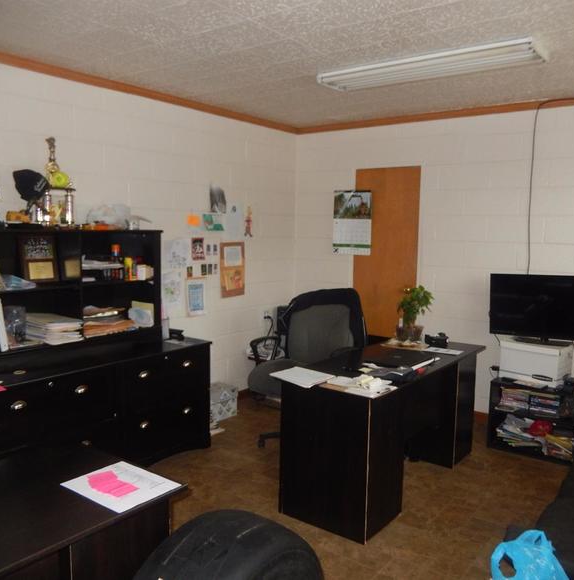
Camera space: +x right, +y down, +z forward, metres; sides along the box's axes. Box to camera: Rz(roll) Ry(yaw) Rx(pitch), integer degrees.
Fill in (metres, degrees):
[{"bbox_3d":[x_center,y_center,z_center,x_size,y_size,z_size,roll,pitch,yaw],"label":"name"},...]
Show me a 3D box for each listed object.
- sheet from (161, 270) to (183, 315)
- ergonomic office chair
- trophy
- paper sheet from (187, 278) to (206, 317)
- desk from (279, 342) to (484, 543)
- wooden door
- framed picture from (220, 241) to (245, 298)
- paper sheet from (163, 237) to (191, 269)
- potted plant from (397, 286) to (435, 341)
[{"bbox_3d":[-0.885,0.011,4.292,0.010,0.295,0.210,6,8,38],"label":"sheet"},{"bbox_3d":[0.134,0.545,4.036,0.660,1.060,0.720,5,8,33],"label":"ergonomic office chair"},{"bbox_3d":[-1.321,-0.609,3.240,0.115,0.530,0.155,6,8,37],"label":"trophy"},{"bbox_3d":[-0.706,0.058,4.391,0.010,0.290,0.210,6,8,37],"label":"paper sheet"},{"bbox_3d":[0.629,0.786,3.423,0.607,0.745,1.535,6,8,38],"label":"desk"},{"bbox_3d":[0.844,-0.021,4.832,0.605,2.030,0.050,6,8,37],"label":"wooden door"},{"bbox_3d":[-0.443,-0.173,4.697,0.020,0.455,0.290,6,8,37],"label":"framed picture"},{"bbox_3d":[-0.823,-0.270,4.194,0.010,0.222,0.275,6,8,37],"label":"paper sheet"},{"bbox_3d":[0.892,0.156,3.893,0.250,0.400,0.230,6,8,37],"label":"potted plant"}]

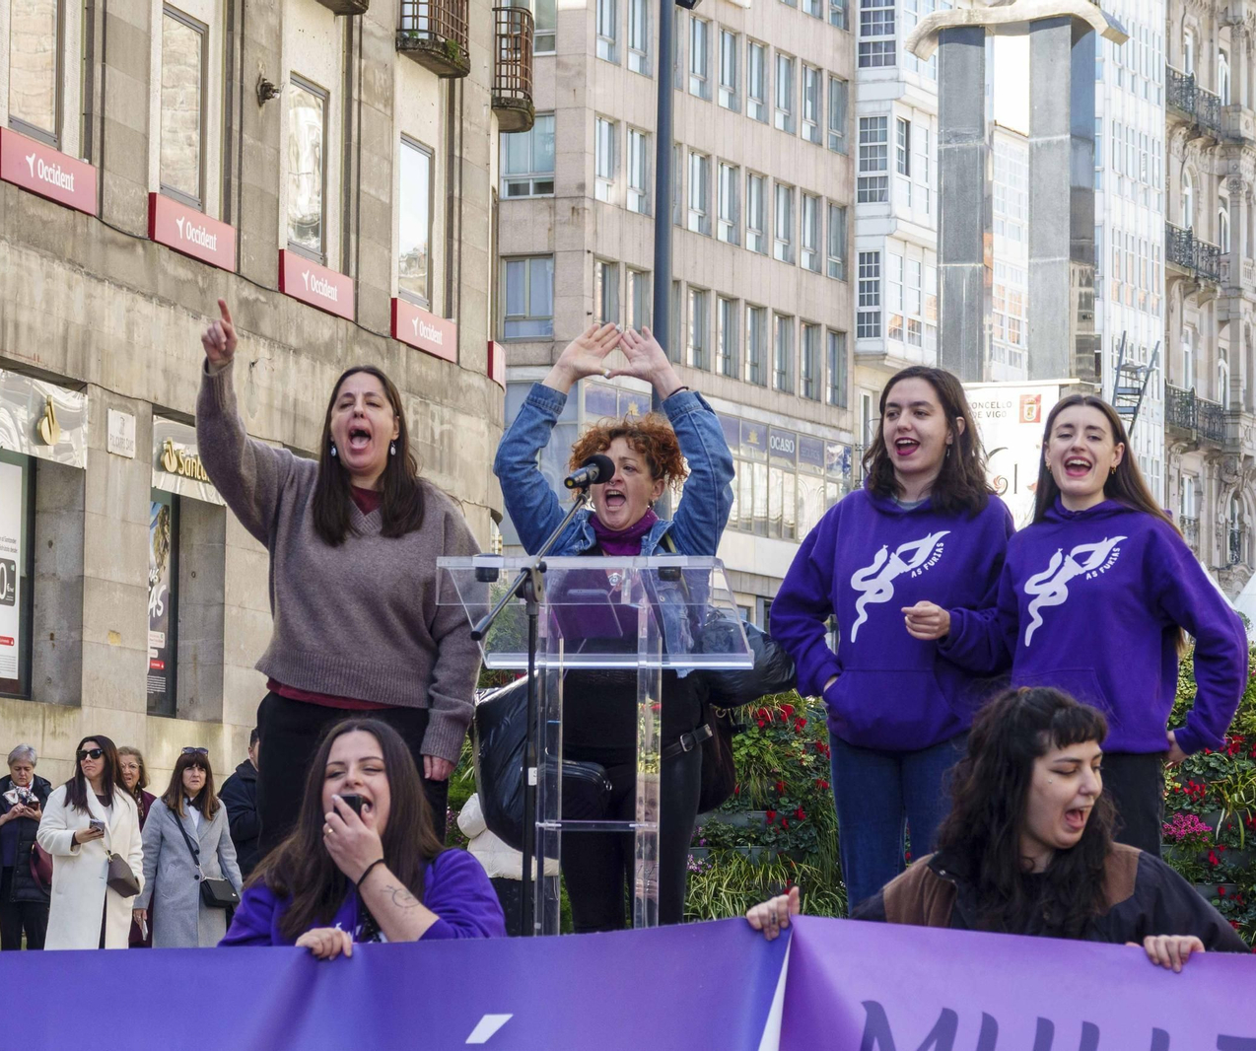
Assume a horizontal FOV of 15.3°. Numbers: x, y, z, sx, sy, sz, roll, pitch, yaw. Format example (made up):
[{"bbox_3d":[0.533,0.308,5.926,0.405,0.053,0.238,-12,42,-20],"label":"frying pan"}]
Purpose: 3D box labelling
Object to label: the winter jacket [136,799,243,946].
[{"bbox_3d":[-2.296,1.932,24.463,0.520,1.020,0.320,1,-4,-8],"label":"winter jacket"}]

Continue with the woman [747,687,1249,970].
[{"bbox_3d":[0.553,1.000,7.096,0.750,1.500,0.520,1,-4,0],"label":"woman"}]

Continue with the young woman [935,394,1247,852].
[{"bbox_3d":[1.010,0.539,10.290,0.660,1.660,0.420,-1,-4,22],"label":"young woman"}]

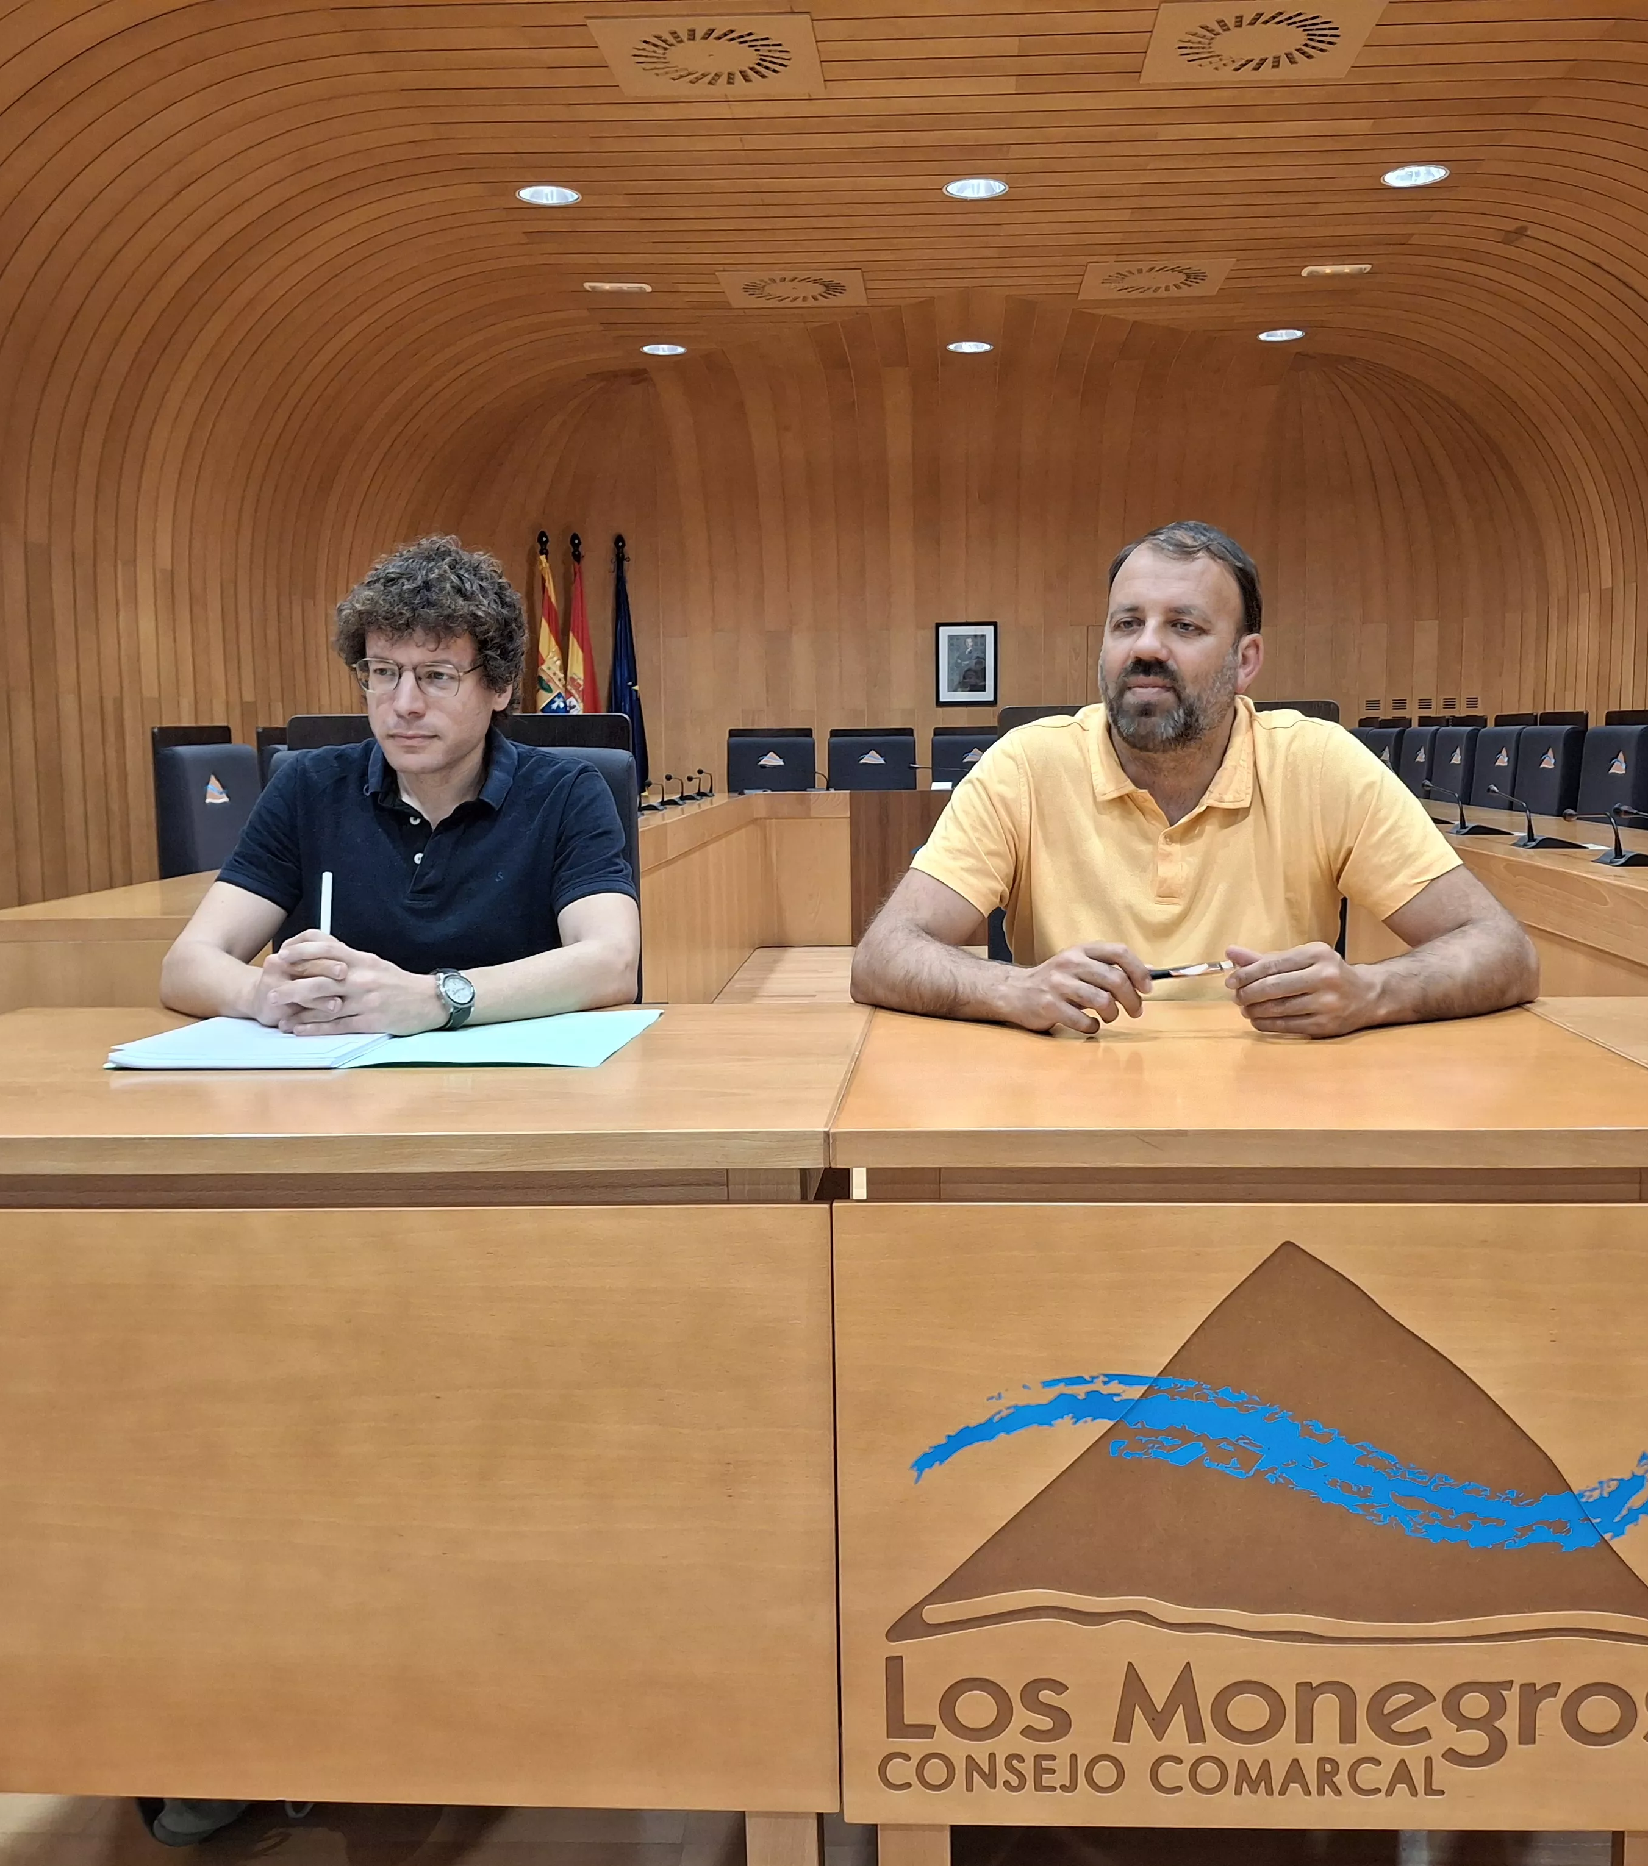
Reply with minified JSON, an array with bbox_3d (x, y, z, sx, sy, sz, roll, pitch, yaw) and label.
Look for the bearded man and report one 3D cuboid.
[{"bbox_3d":[0.391,0.198,1.949,0.717,1.270,0.720,0,6,10],"label":"bearded man"}]

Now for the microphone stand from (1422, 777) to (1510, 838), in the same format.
[{"bbox_3d":[1.836,-0.361,5.123,0.255,0.158,0.120,-1,6,4],"label":"microphone stand"}]

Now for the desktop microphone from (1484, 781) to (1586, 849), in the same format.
[{"bbox_3d":[1.785,-0.295,4.498,0.257,0.163,0.120,-1,6,4],"label":"desktop microphone"}]

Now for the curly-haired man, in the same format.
[{"bbox_3d":[-0.467,0.201,2.026,0.541,1.280,0.720,-1,6,4],"label":"curly-haired man"}]

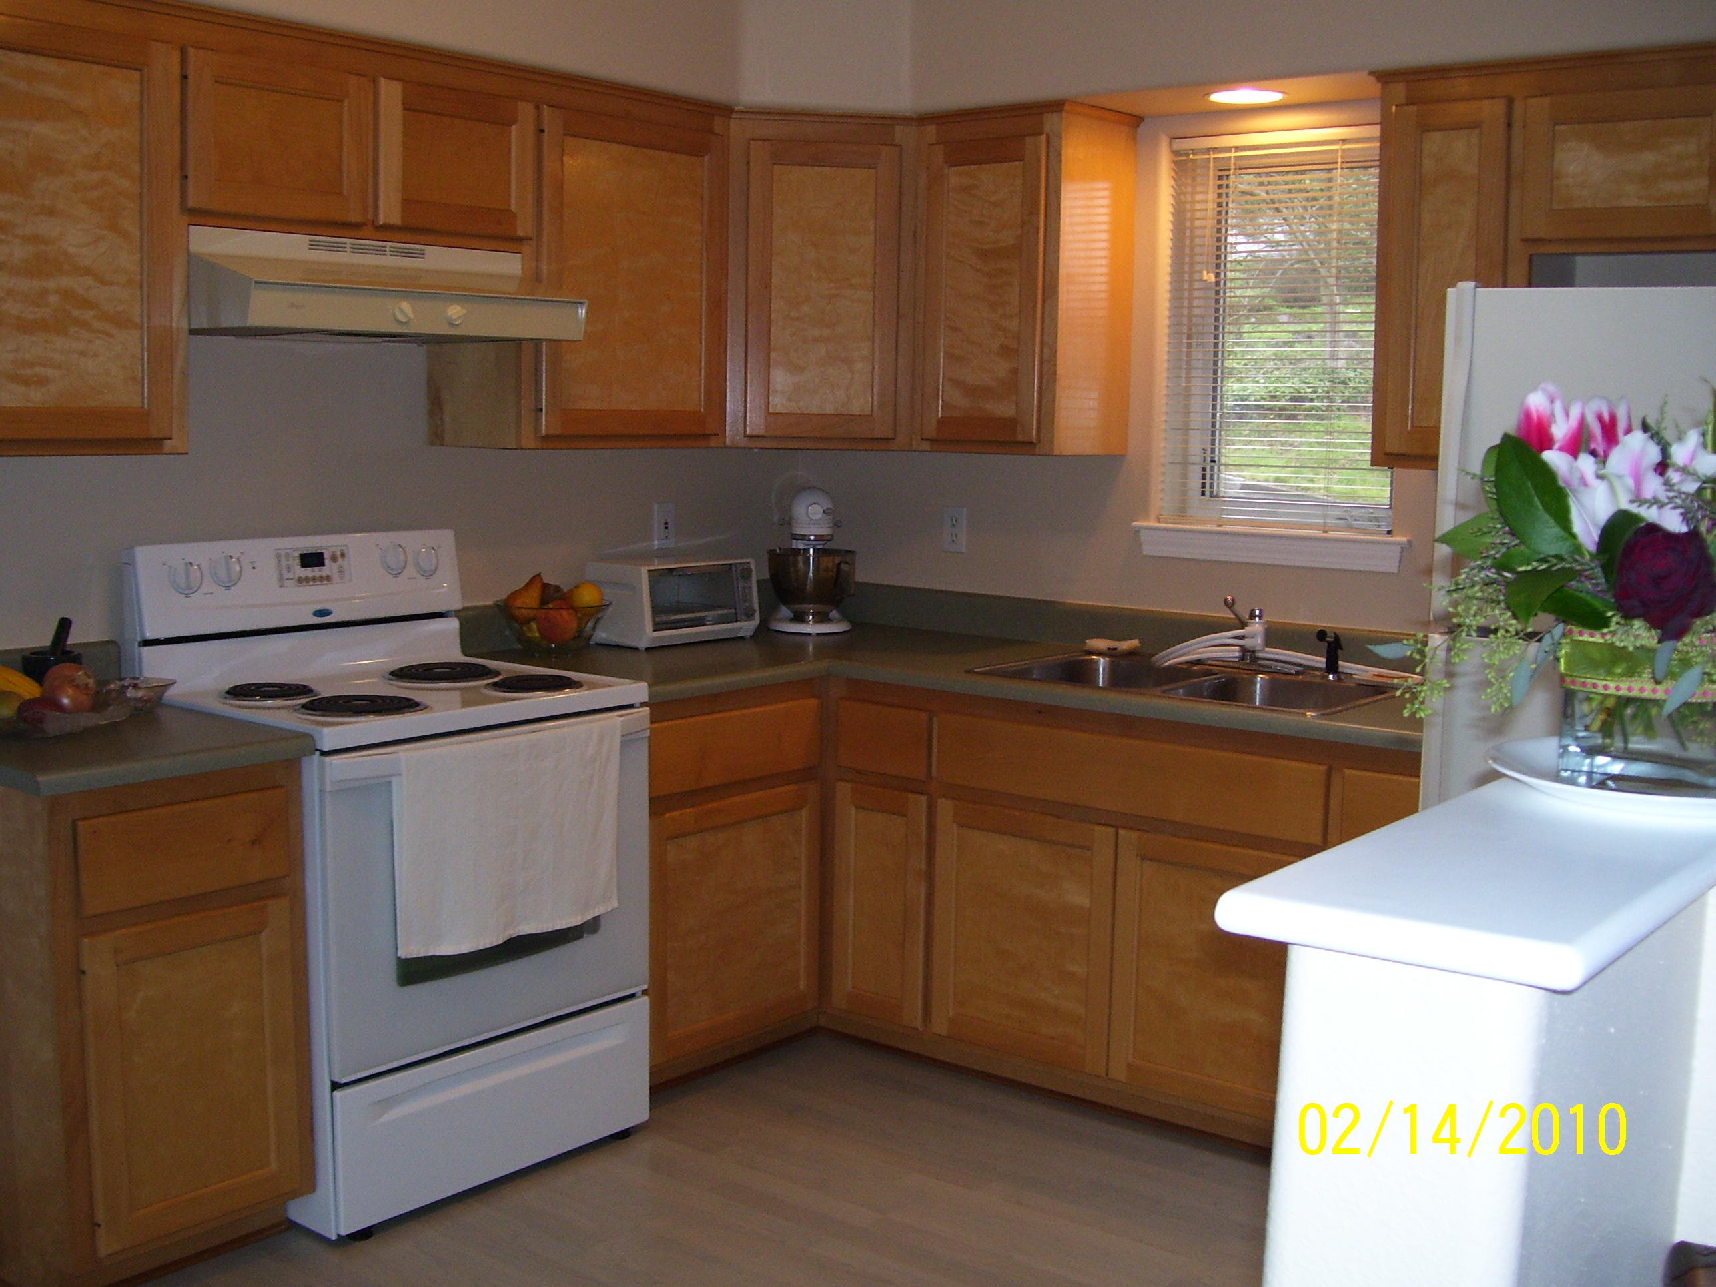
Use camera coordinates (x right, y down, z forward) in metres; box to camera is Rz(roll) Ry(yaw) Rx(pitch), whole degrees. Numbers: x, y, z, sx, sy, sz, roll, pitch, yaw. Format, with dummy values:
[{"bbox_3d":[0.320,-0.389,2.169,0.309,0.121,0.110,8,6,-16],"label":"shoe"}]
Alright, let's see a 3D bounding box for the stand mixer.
[{"bbox_3d":[-0.133,-0.217,4.719,0.230,0.362,0.350,0,7,-7],"label":"stand mixer"}]

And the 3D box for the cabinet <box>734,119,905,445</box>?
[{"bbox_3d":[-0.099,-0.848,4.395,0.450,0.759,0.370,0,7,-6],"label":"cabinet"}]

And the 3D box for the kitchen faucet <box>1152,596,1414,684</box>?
[{"bbox_3d":[0.911,-0.008,4.008,0.560,0.163,0.185,7,9,39],"label":"kitchen faucet"}]

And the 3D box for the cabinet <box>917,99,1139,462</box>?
[{"bbox_3d":[0.378,-0.829,4.246,0.392,0.769,0.333,6,9,38],"label":"cabinet"}]

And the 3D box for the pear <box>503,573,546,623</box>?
[{"bbox_3d":[-0.731,-0.101,4.060,0.079,0.118,0.079,25,3,0],"label":"pear"}]

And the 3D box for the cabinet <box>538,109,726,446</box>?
[{"bbox_3d":[-0.595,-0.817,4.072,0.333,0.759,0.605,6,9,38],"label":"cabinet"}]

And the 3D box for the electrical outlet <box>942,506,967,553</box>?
[{"bbox_3d":[0.246,-0.290,4.694,0.073,0.115,0.010,7,9,39],"label":"electrical outlet"}]

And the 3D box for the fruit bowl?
[{"bbox_3d":[-0.685,-0.029,4.175,0.268,0.118,0.268,1,7,0],"label":"fruit bowl"}]

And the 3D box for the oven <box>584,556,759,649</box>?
[{"bbox_3d":[-0.443,-0.101,4.420,0.203,0.192,0.375,6,9,39],"label":"oven"}]

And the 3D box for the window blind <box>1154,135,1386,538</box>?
[{"bbox_3d":[0.947,-0.701,4.123,0.582,0.882,0.038,7,9,39],"label":"window blind"}]

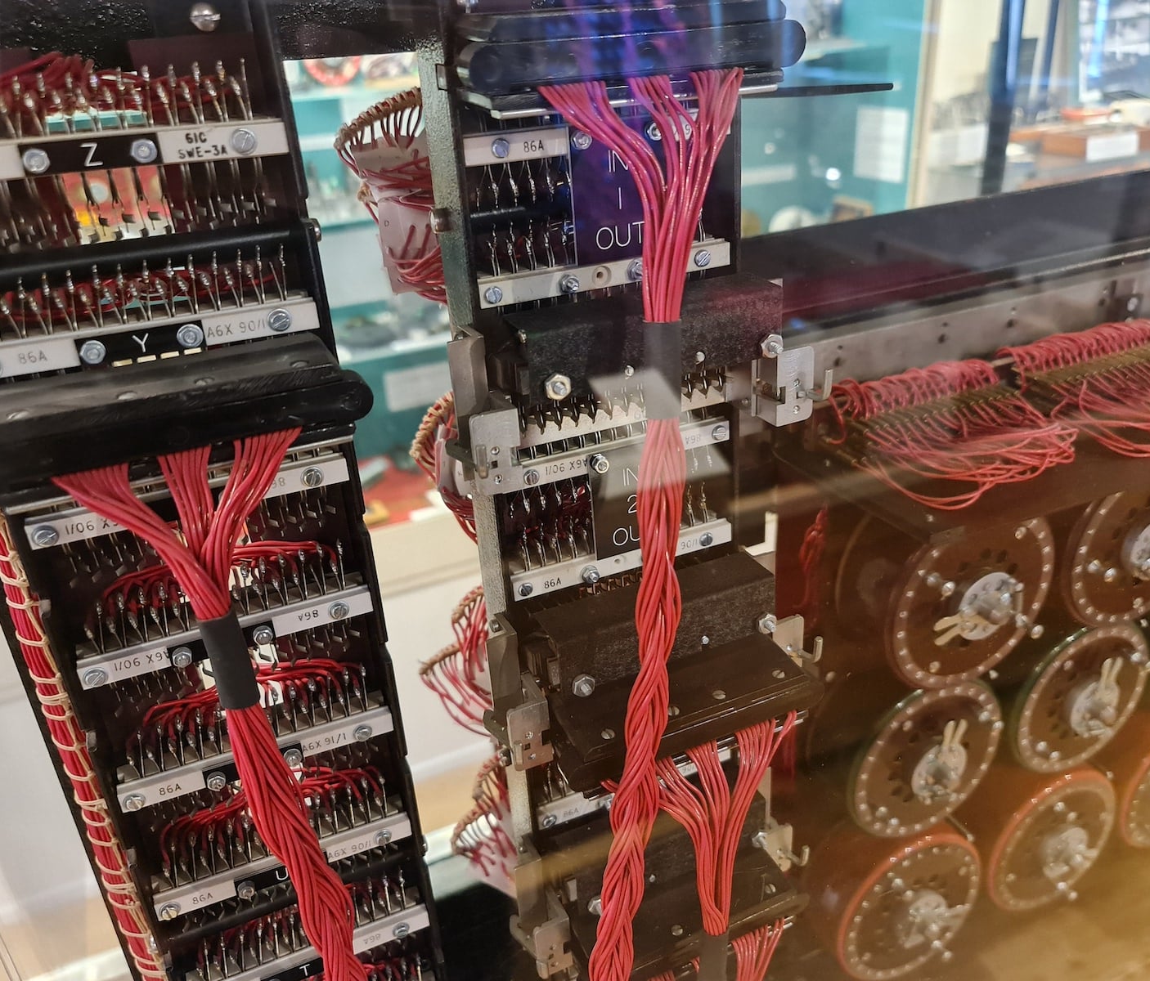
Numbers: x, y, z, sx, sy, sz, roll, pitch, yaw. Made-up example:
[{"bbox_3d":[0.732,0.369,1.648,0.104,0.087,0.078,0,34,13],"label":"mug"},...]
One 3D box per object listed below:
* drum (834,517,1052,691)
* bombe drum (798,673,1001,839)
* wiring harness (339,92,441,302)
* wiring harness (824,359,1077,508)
[{"bbox_3d":[0.242,0.061,0.604,0.126,0.126,0.066,-14,27,-19],"label":"drum"},{"bbox_3d":[0.239,0.182,0.672,0.126,0.126,0.066,-14,27,-19],"label":"bombe drum"},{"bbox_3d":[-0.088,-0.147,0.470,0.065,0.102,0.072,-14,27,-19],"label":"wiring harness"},{"bbox_3d":[0.235,-0.042,0.589,0.137,0.045,0.108,-14,27,-19],"label":"wiring harness"}]

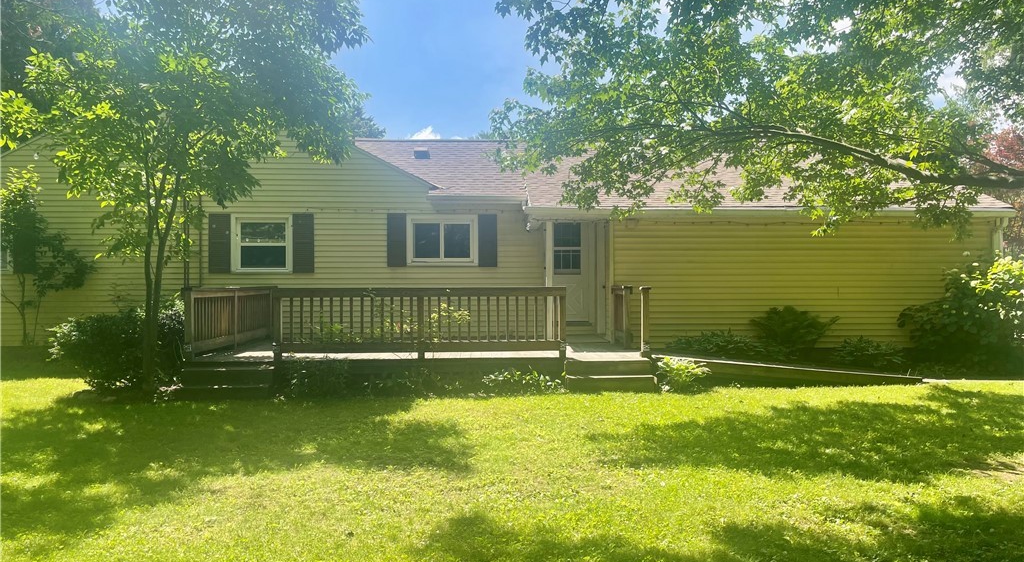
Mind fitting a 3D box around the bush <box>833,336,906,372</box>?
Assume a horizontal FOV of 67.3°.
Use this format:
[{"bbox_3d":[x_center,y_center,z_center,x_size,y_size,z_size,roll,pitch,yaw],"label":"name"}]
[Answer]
[{"bbox_3d":[5.470,1.112,11.800,1.080,0.520,0.850,0,0,-1],"label":"bush"}]

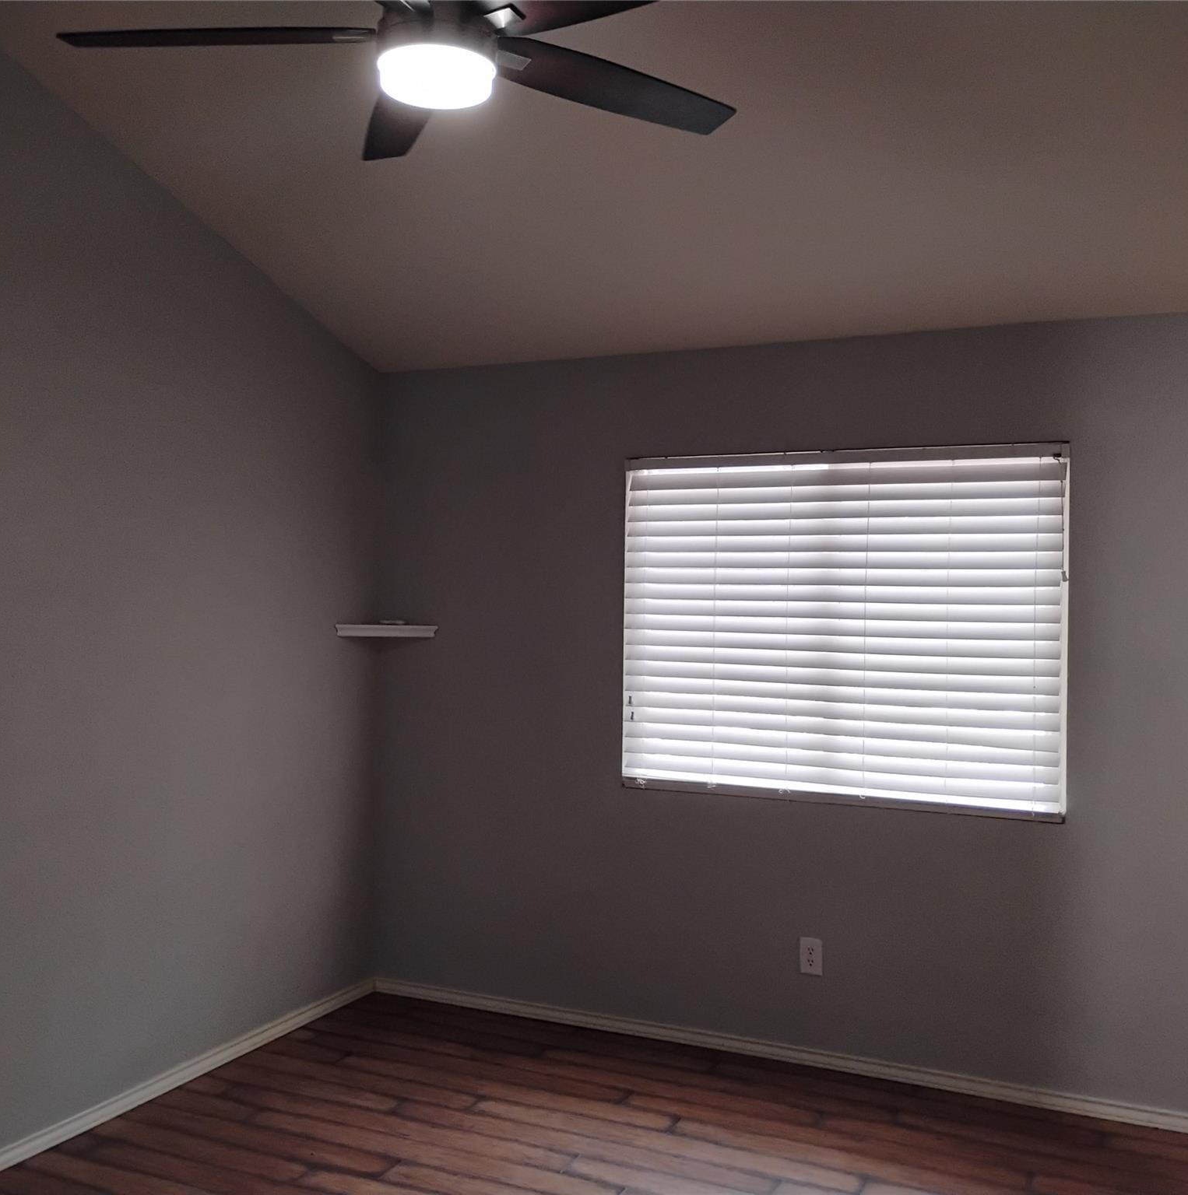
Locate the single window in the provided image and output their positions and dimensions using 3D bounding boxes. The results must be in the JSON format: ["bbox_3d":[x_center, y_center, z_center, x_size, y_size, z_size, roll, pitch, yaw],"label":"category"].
[{"bbox_3d":[0.792,0.101,4.287,1.478,1.172,0.060,1,0,25],"label":"single window"}]

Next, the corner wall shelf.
[{"bbox_3d":[-0.814,0.127,4.944,0.387,0.043,0.194,0,0,-20],"label":"corner wall shelf"}]

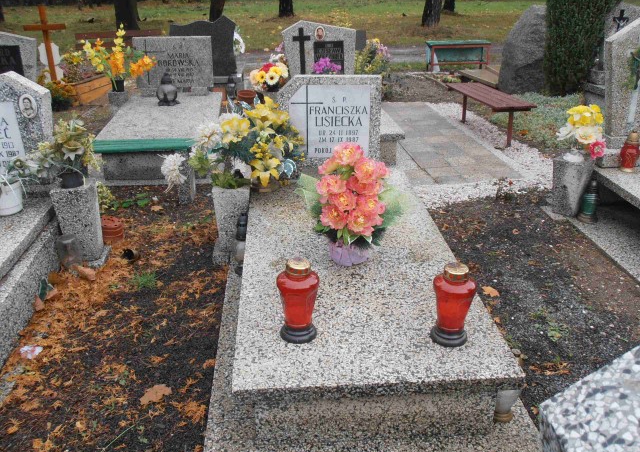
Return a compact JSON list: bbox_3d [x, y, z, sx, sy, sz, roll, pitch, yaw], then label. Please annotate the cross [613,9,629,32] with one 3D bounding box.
[{"bbox_3d":[2.662,-1.798,6.061,0.130,0.240,0.035,-1,24,-3],"label":"cross"}]

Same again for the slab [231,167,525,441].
[{"bbox_3d":[0.115,0.179,2.938,0.850,0.234,2.006,-2,23,-3],"label":"slab"}]

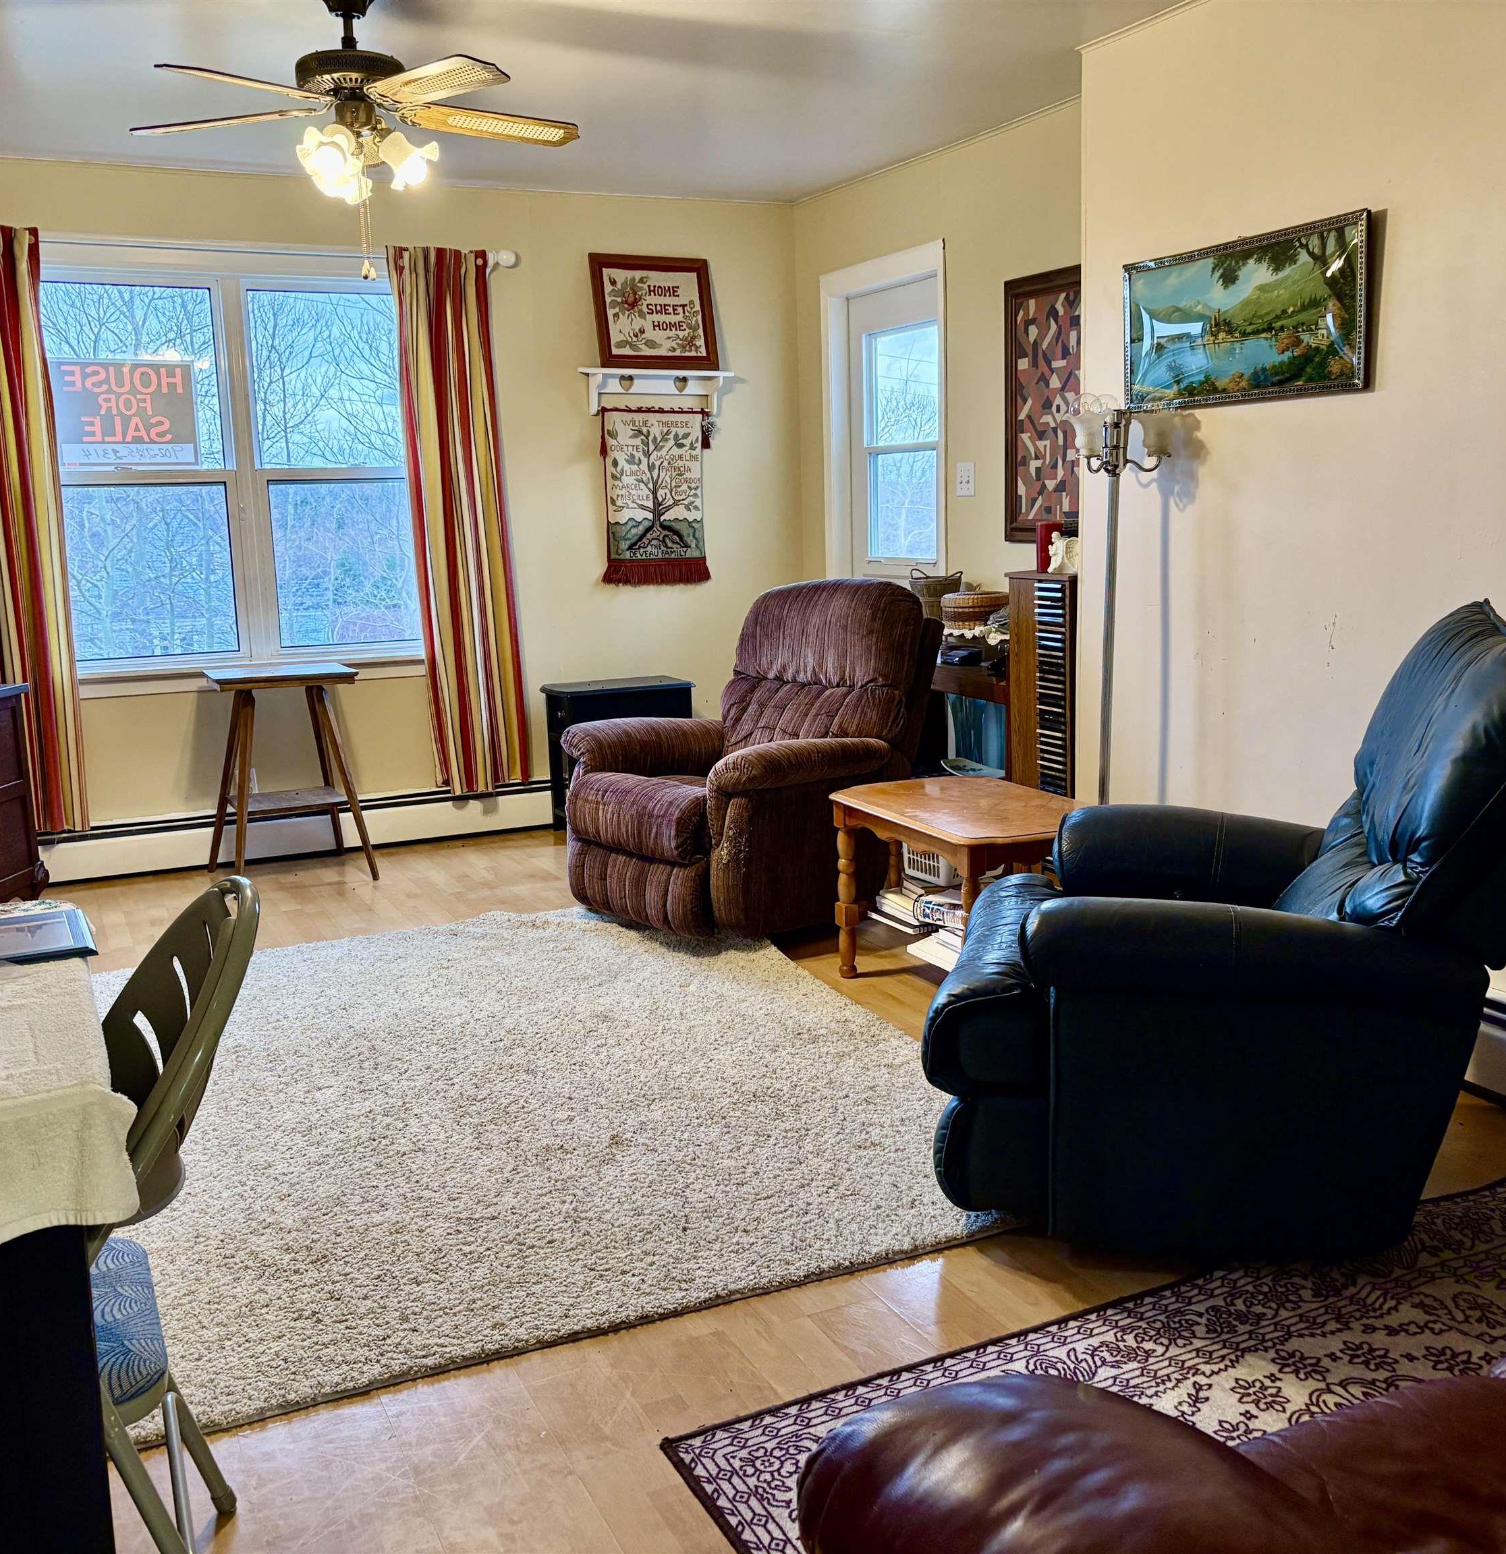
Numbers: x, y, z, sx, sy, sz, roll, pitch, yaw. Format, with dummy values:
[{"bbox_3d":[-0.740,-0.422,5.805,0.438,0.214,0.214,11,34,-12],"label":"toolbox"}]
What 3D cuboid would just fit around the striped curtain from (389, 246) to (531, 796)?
[{"bbox_3d":[-1.089,-0.937,5.848,0.410,2.020,0.110,-6,11,-25],"label":"striped curtain"}]

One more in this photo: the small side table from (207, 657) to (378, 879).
[{"bbox_3d":[-1.625,-0.007,5.432,0.485,0.722,0.490,-6,11,-25],"label":"small side table"}]

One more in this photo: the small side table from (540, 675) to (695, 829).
[{"bbox_3d":[-0.521,-0.077,6.084,0.530,0.570,0.320,-6,11,-25],"label":"small side table"}]

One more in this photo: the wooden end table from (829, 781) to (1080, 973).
[{"bbox_3d":[0.551,0.316,3.910,0.500,0.507,0.740,-6,11,-25],"label":"wooden end table"}]

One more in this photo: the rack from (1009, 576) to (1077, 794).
[{"bbox_3d":[0.986,-0.104,4.739,0.290,1.017,0.340,-6,11,-25],"label":"rack"}]

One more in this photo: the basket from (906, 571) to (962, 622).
[{"bbox_3d":[0.637,-0.616,5.338,0.190,0.190,0.190,-2,10,0],"label":"basket"}]

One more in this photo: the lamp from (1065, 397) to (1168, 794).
[{"bbox_3d":[0.924,-0.236,4.098,0.290,1.505,0.290,-6,11,-25],"label":"lamp"}]

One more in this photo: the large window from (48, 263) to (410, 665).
[{"bbox_3d":[-1.815,-1.102,5.596,1.420,1.400,0.110,-6,11,-25],"label":"large window"}]

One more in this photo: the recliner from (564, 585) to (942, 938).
[{"bbox_3d":[0.005,-0.112,5.008,1.040,0.990,0.910,-8,12,-33],"label":"recliner"}]

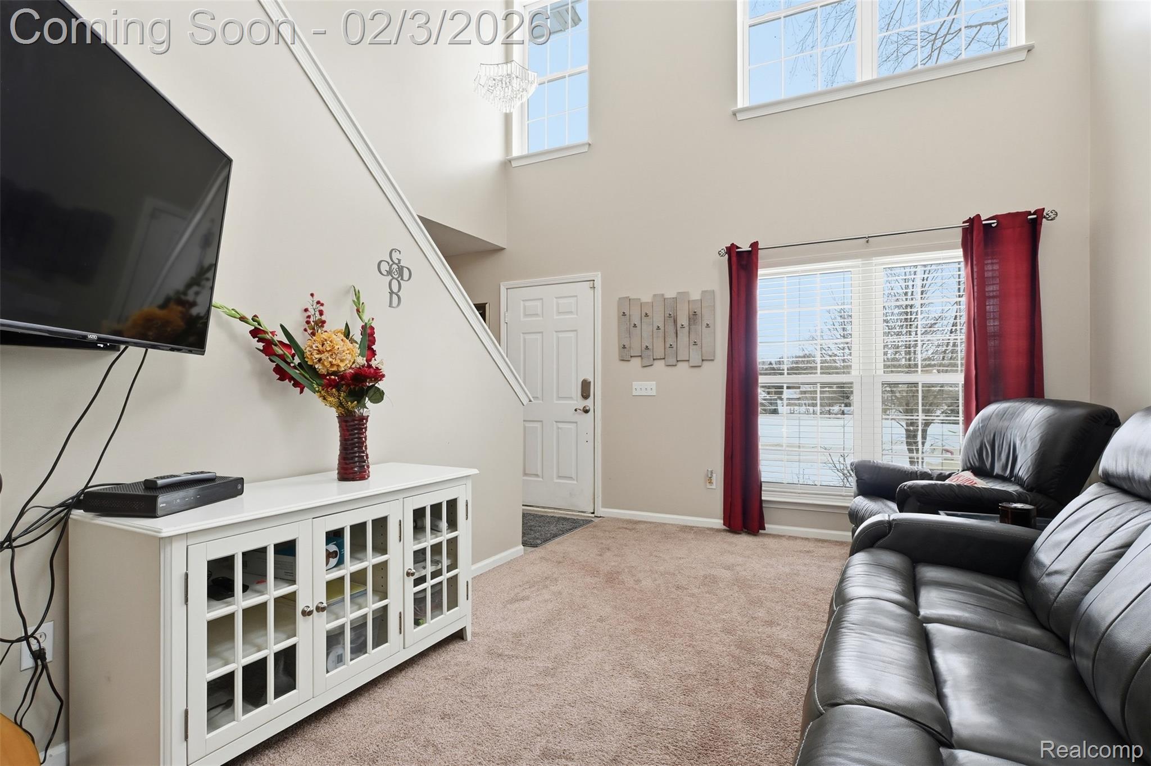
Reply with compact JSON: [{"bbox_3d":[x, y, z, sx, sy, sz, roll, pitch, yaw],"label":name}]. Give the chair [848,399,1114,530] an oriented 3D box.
[{"bbox_3d":[2.076,0.598,3.081,1.020,1.050,1.000,0,-1,13],"label":"chair"}]

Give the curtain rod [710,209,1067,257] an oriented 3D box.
[{"bbox_3d":[2.053,-1.021,4.035,2.090,0.075,0.110,0,-1,27],"label":"curtain rod"}]

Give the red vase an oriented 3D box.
[{"bbox_3d":[-0.884,0.255,2.292,0.120,0.253,0.120,0,-1,27],"label":"red vase"}]

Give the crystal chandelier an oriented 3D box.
[{"bbox_3d":[-0.572,-2.375,4.713,0.500,0.312,0.500,0,-1,27],"label":"crystal chandelier"}]

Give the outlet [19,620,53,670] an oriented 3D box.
[{"bbox_3d":[-1.496,0.729,1.598,0.012,0.115,0.070,0,-1,27],"label":"outlet"}]

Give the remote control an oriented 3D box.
[{"bbox_3d":[-1.236,0.303,1.813,0.050,0.026,0.200,0,-1,17],"label":"remote control"}]

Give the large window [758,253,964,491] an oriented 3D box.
[{"bbox_3d":[2.089,-0.025,4.100,1.760,1.730,0.090,0,-1,27],"label":"large window"}]

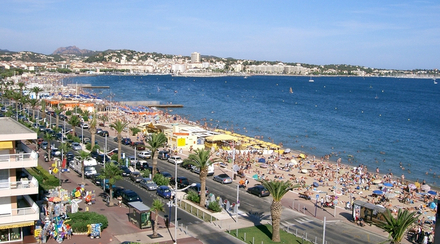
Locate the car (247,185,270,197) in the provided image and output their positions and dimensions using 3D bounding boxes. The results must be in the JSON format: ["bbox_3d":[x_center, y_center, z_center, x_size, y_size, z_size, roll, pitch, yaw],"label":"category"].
[{"bbox_3d":[6.240,11.110,80.680,1.740,1.450,4.250,-3,7,-34],"label":"car"}]

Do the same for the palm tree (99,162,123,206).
[{"bbox_3d":[-16.216,9.210,73.520,3.600,6.351,3.600,1,6,0],"label":"palm tree"}]

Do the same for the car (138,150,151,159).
[{"bbox_3d":[-17.346,7.388,113.582,1.680,1.420,4.050,-3,7,-31],"label":"car"}]

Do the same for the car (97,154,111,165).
[{"bbox_3d":[-24.458,8.044,104.666,1.740,1.500,4.250,-2,7,-30],"label":"car"}]

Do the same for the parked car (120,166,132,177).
[{"bbox_3d":[-18.210,9.300,93.770,1.720,1.430,4.150,-3,7,-32],"label":"parked car"}]

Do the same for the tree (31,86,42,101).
[{"bbox_3d":[-98.925,-14.490,267.907,5.700,9.000,5.700,-2,7,-30],"label":"tree"}]

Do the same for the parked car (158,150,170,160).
[{"bbox_3d":[-12.870,7.440,111.860,1.740,1.520,4.100,-2,7,-30],"label":"parked car"}]

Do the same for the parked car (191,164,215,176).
[{"bbox_3d":[-3.329,9.072,96.902,1.920,2.000,5.300,-2,7,-30],"label":"parked car"}]

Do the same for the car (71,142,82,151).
[{"bbox_3d":[-35.160,6.030,121.900,1.740,1.450,4.300,-2,7,-29],"label":"car"}]

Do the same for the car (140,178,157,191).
[{"bbox_3d":[-11.943,10.560,83.590,1.730,1.440,4.300,-2,7,-30],"label":"car"}]

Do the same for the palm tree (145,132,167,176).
[{"bbox_3d":[-11.817,6.165,90.714,5.000,8.700,5.000,-2,7,-30],"label":"palm tree"}]

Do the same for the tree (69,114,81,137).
[{"bbox_3d":[-41.192,1.427,140.329,3.200,6.841,3.200,1,6,0],"label":"tree"}]

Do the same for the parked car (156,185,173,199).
[{"bbox_3d":[-8.660,11.080,78.460,1.600,1.450,3.400,-3,7,-34],"label":"parked car"}]

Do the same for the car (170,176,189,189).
[{"bbox_3d":[-6.910,10.424,85.749,1.720,1.480,4.100,-2,7,-30],"label":"car"}]

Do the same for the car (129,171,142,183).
[{"bbox_3d":[-15.010,9.932,88.937,1.670,1.440,3.950,-2,7,-30],"label":"car"}]

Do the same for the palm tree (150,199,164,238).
[{"bbox_3d":[-7.605,11.629,60.293,1.750,4.622,1.750,1,6,0],"label":"palm tree"}]

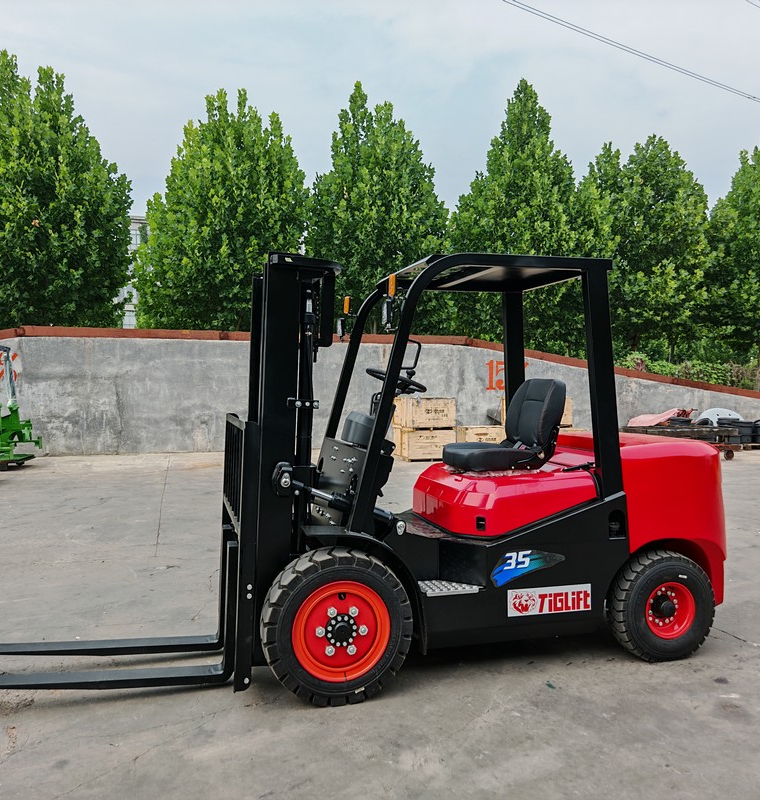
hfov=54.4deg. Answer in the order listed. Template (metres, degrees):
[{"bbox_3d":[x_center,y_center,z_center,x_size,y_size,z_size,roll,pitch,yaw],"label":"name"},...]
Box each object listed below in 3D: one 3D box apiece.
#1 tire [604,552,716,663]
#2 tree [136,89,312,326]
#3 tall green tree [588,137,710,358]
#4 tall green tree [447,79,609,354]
[{"bbox_3d":[1.480,1.089,3.909,0.578,0.578,0.175,0,0,-15],"label":"tire"},{"bbox_3d":[-5.069,-4.336,23.500,5.300,11.130,5.200,0,0,-13],"label":"tree"},{"bbox_3d":[10.309,-4.483,28.500,4.800,11.340,4.800,0,0,-13],"label":"tall green tree"},{"bbox_3d":[5.250,-5.159,26.500,5.500,12.720,5.300,0,0,-13],"label":"tall green tree"}]

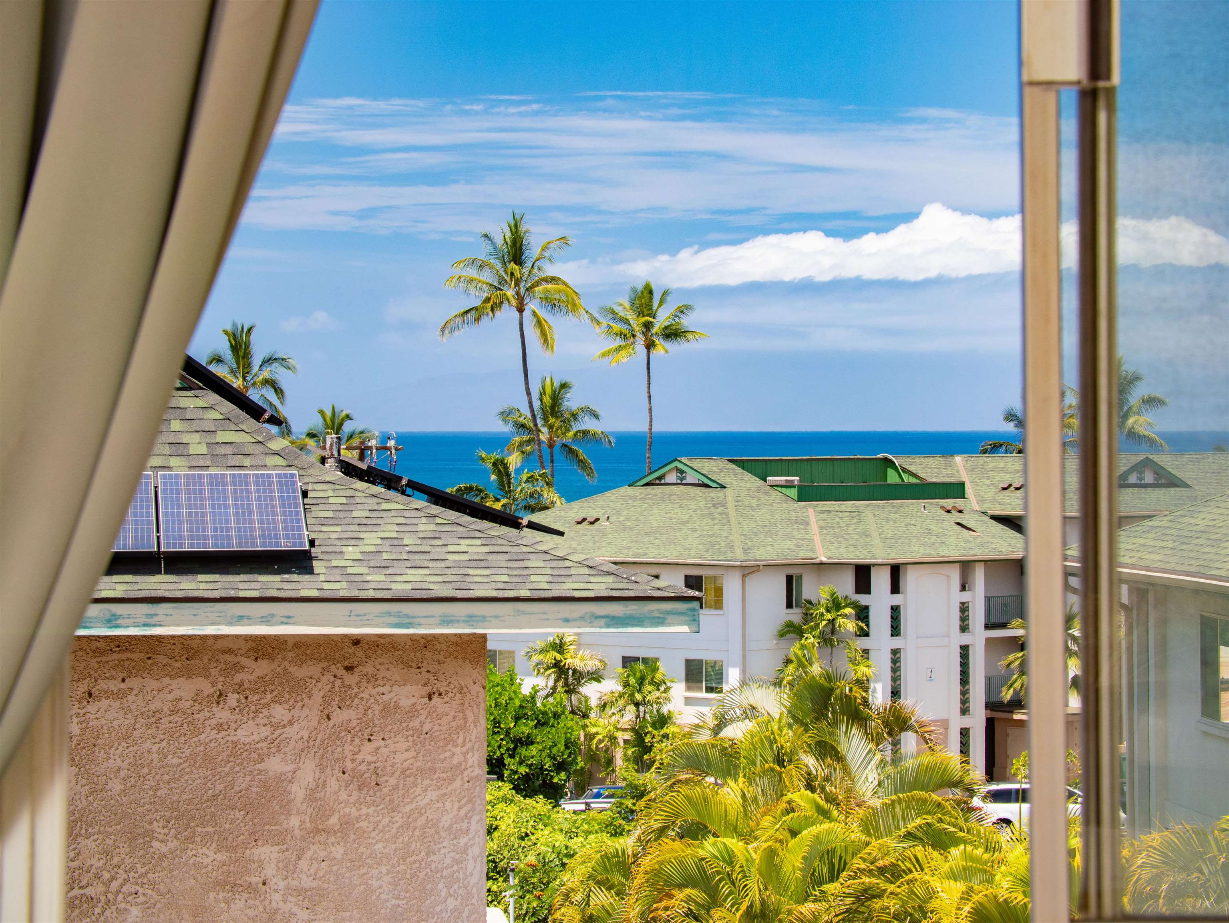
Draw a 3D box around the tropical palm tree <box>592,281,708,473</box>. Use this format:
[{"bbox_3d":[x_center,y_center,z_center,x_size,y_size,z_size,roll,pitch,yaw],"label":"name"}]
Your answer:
[{"bbox_3d":[1.635,1.618,222.000,5.600,20.080,5.600,0,0,0],"label":"tropical palm tree"}]

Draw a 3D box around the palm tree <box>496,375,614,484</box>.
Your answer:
[{"bbox_3d":[-2.667,3.919,215.000,5.400,15.560,5.400,0,0,0],"label":"palm tree"}]

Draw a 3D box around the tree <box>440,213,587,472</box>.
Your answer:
[{"bbox_3d":[-4.280,0.466,207.000,6.500,22.560,6.500,0,0,0],"label":"tree"}]

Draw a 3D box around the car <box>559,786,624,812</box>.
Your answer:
[{"bbox_3d":[0.075,10.828,149.000,4.600,1.540,1.830,0,0,-26],"label":"car"}]

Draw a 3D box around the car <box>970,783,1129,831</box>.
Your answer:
[{"bbox_3d":[13.508,10.745,147.000,4.800,1.730,1.900,0,0,-2],"label":"car"}]

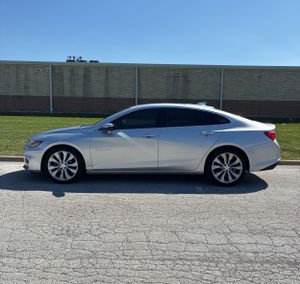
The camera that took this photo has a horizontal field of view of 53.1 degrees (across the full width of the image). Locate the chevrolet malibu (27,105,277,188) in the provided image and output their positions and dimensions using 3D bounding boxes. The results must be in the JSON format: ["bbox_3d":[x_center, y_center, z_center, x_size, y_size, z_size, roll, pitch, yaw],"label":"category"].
[{"bbox_3d":[0.012,-0.052,6.010,4.925,1.465,1.870,1,6,3],"label":"chevrolet malibu"}]

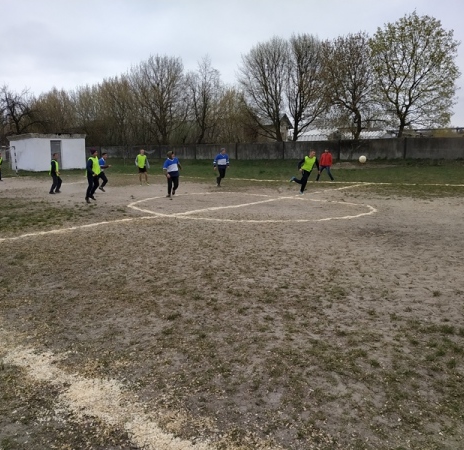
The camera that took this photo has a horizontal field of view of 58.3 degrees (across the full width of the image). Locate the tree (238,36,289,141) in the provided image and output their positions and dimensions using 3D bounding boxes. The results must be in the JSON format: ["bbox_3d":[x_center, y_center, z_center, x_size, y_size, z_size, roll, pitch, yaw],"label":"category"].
[{"bbox_3d":[3.479,-14.198,46.715,5.723,13.296,5.437,0,10,0],"label":"tree"}]

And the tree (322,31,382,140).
[{"bbox_3d":[12.021,-12.870,41.875,5.834,12.201,5.543,0,10,0],"label":"tree"}]

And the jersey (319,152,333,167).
[{"bbox_3d":[4.829,-3.391,21.439,0.660,0.720,0.340,1,10,7],"label":"jersey"}]

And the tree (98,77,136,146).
[{"bbox_3d":[-16.970,-15.915,61.141,5.877,11.835,5.583,0,10,0],"label":"tree"}]

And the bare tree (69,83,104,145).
[{"bbox_3d":[-22.289,-15.960,64.182,5.244,10.950,4.982,0,10,0],"label":"bare tree"}]

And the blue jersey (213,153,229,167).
[{"bbox_3d":[-0.517,-2.931,18.700,0.640,0.640,0.320,-2,10,-6],"label":"blue jersey"}]

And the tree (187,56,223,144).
[{"bbox_3d":[-3.482,-14.867,52.692,4.558,12.730,4.330,0,10,0],"label":"tree"}]

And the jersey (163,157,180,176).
[{"bbox_3d":[-2.181,-2.081,15.000,0.600,0.700,0.340,-4,11,-17],"label":"jersey"}]

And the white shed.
[{"bbox_3d":[-15.364,-6.058,34.623,4.300,2.900,4.600,8,14,41],"label":"white shed"}]

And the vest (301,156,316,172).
[{"bbox_3d":[2.786,-2.210,15.149,0.470,0.600,0.330,6,13,-38],"label":"vest"}]

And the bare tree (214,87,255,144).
[{"bbox_3d":[0.186,-12.759,51.550,5.203,8.676,4.943,0,10,0],"label":"bare tree"}]

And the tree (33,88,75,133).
[{"bbox_3d":[-29.868,-16.911,70.000,7.000,11.000,7.000,-1,10,0],"label":"tree"}]

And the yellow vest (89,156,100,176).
[{"bbox_3d":[-4.363,-1.863,13.200,0.310,0.620,0.420,5,12,29],"label":"yellow vest"}]

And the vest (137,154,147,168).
[{"bbox_3d":[-4.307,-3.008,19.800,0.440,0.640,0.280,-2,10,-8],"label":"vest"}]

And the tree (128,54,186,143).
[{"bbox_3d":[-10.282,-16.665,59.000,8.400,14.000,8.200,-1,10,0],"label":"tree"}]

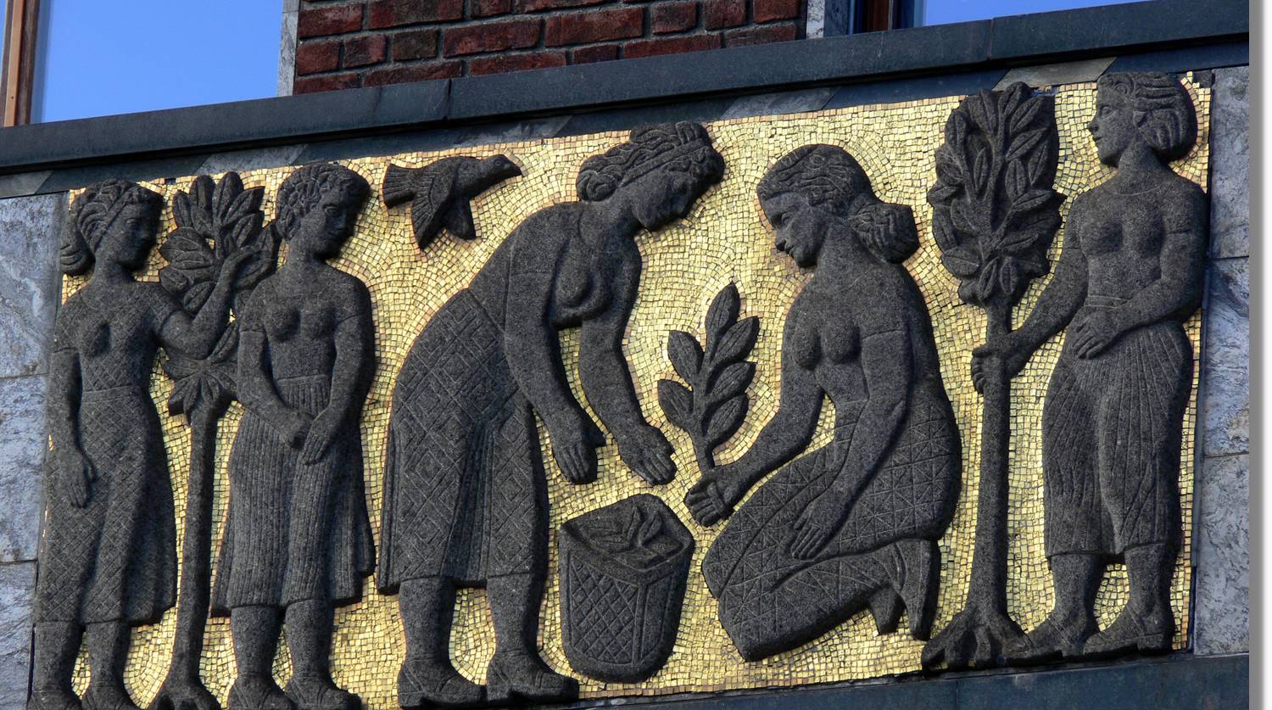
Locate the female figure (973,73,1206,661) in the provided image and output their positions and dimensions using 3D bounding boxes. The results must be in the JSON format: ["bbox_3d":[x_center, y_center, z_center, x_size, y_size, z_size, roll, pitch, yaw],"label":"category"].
[{"bbox_3d":[1.120,0.023,23.996,0.591,1.521,0.150,-5,-21,24],"label":"female figure"}]

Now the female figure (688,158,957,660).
[{"bbox_3d":[0.472,0.102,23.763,0.723,1.364,0.120,-6,-23,21],"label":"female figure"}]

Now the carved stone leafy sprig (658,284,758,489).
[{"bbox_3d":[0.177,0.080,23.937,0.262,0.547,0.055,-6,-23,21],"label":"carved stone leafy sprig"}]

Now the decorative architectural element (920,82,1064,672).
[{"bbox_3d":[0.869,0.044,23.628,0.363,1.538,0.100,-6,-23,21],"label":"decorative architectural element"}]

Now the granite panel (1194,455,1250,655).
[{"bbox_3d":[1.472,0.478,23.215,0.240,0.522,0.060,-6,-23,21],"label":"granite panel"}]

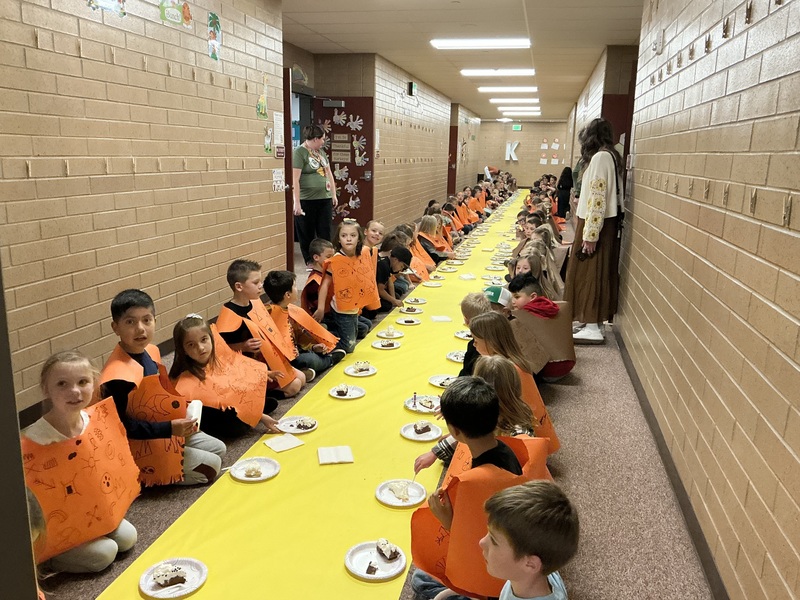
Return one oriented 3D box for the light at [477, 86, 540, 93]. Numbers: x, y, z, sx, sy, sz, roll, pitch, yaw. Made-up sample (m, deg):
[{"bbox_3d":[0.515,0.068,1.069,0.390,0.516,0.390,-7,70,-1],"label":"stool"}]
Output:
[{"bbox_3d":[2.313,-4.503,13.817,1.220,0.080,0.580,4,13,12],"label":"light"}]

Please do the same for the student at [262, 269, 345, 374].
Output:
[{"bbox_3d":[-0.700,0.111,4.381,0.570,0.610,0.460,1,13,-2],"label":"student"}]

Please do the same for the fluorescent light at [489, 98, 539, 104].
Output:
[{"bbox_3d":[2.973,-5.158,16.756,1.220,0.080,0.580,4,13,12],"label":"fluorescent light"}]

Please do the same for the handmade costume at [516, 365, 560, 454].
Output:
[{"bbox_3d":[0.537,0.509,2.951,0.380,0.440,0.430,11,16,37],"label":"handmade costume"}]

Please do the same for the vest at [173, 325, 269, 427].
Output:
[{"bbox_3d":[-0.886,0.395,3.206,0.380,0.430,0.470,13,17,41],"label":"vest"}]

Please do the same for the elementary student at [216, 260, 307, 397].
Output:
[{"bbox_3d":[-0.824,0.156,3.811,0.540,0.770,0.430,8,14,26],"label":"elementary student"}]

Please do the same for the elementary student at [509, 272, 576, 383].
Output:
[{"bbox_3d":[0.857,0.149,4.246,0.580,0.660,0.440,8,15,29],"label":"elementary student"}]

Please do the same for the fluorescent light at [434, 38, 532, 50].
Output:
[{"bbox_3d":[1.027,-3.252,8.203,1.220,0.080,0.580,4,13,12],"label":"fluorescent light"}]

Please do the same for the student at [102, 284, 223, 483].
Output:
[{"bbox_3d":[-1.067,0.361,2.778,0.520,0.820,0.420,10,15,32],"label":"student"}]

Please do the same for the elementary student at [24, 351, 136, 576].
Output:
[{"bbox_3d":[-1.152,0.518,2.329,0.500,0.710,0.430,9,15,31],"label":"elementary student"}]

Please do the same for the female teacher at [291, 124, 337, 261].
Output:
[{"bbox_3d":[-1.014,-1.220,7.744,0.490,1.700,0.360,-8,16,-35],"label":"female teacher"}]

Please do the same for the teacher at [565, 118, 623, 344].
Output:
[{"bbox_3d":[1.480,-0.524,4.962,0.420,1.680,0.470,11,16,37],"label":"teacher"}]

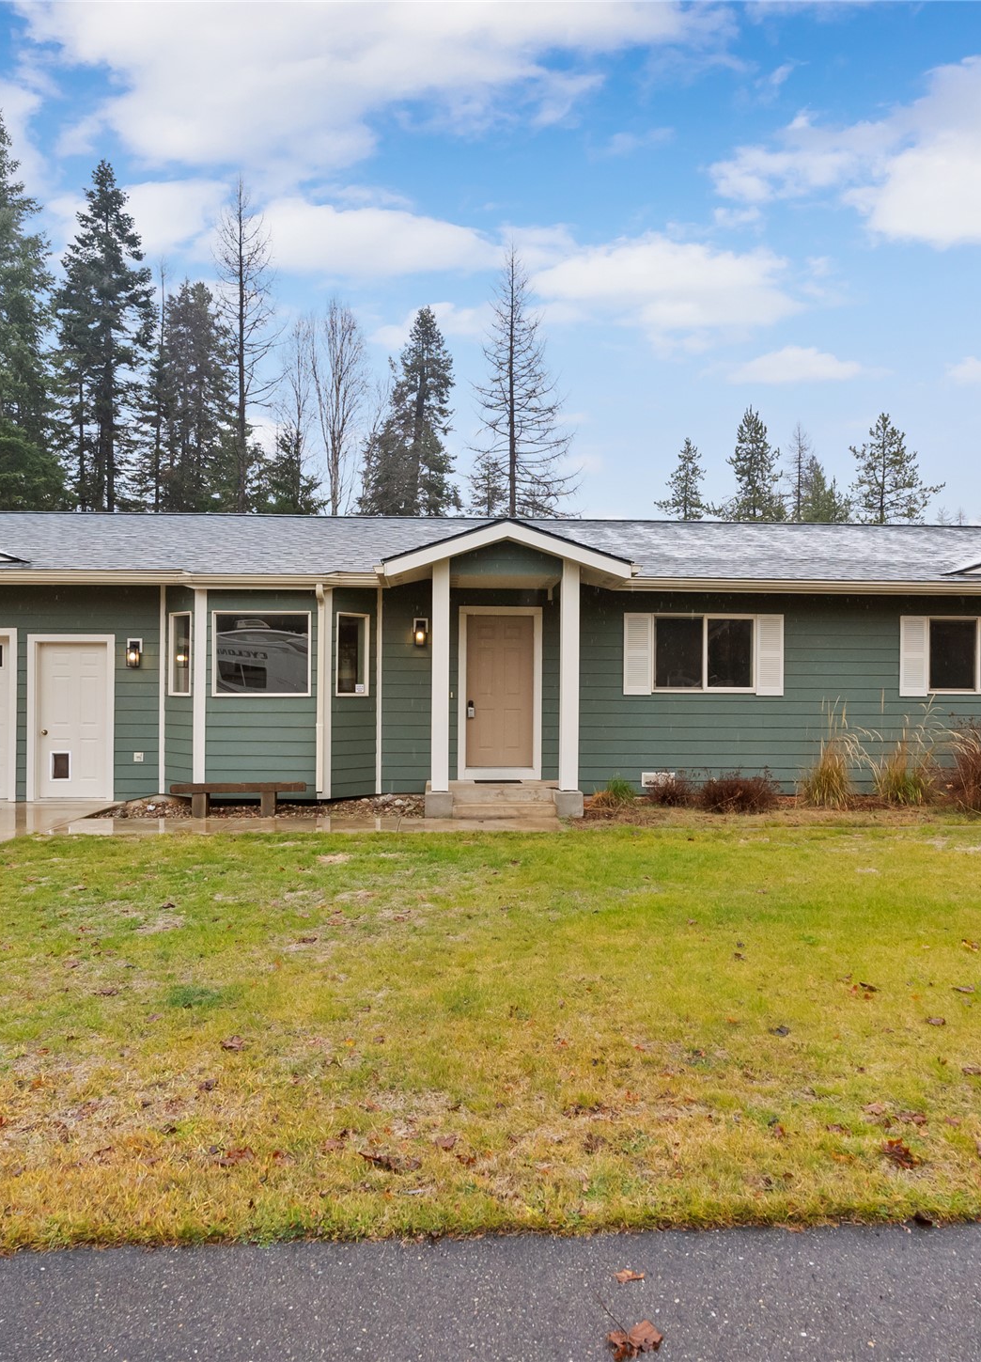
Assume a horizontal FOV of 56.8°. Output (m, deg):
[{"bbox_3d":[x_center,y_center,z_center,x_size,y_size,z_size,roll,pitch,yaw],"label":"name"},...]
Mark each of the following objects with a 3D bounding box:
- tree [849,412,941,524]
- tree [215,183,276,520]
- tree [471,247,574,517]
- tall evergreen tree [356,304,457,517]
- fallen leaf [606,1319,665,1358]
[{"bbox_3d":[20.182,-5.902,45.984,4.700,15.510,4.700,0,0,0],"label":"tree"},{"bbox_3d":[-11.093,-10.308,39.976,3.200,23.800,3.200,0,0,0],"label":"tree"},{"bbox_3d":[1.031,-8.951,40.979,4.600,21.280,4.600,0,0,0],"label":"tree"},{"bbox_3d":[-3.674,-8.254,43.980,4.800,19.820,4.800,0,0,0],"label":"tall evergreen tree"},{"bbox_3d":[0.343,1.557,2.150,0.140,0.040,0.100,0,0,0],"label":"fallen leaf"}]

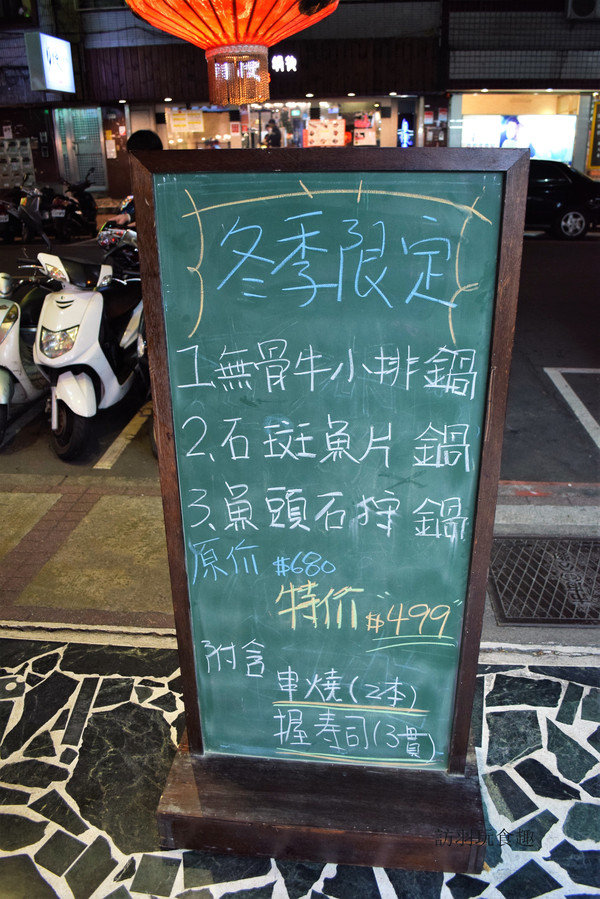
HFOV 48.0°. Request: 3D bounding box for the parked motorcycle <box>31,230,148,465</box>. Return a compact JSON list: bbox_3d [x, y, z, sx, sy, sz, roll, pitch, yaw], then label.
[{"bbox_3d":[-1.109,-0.720,4.027,0.680,1.100,1.760,2,24,6],"label":"parked motorcycle"}]

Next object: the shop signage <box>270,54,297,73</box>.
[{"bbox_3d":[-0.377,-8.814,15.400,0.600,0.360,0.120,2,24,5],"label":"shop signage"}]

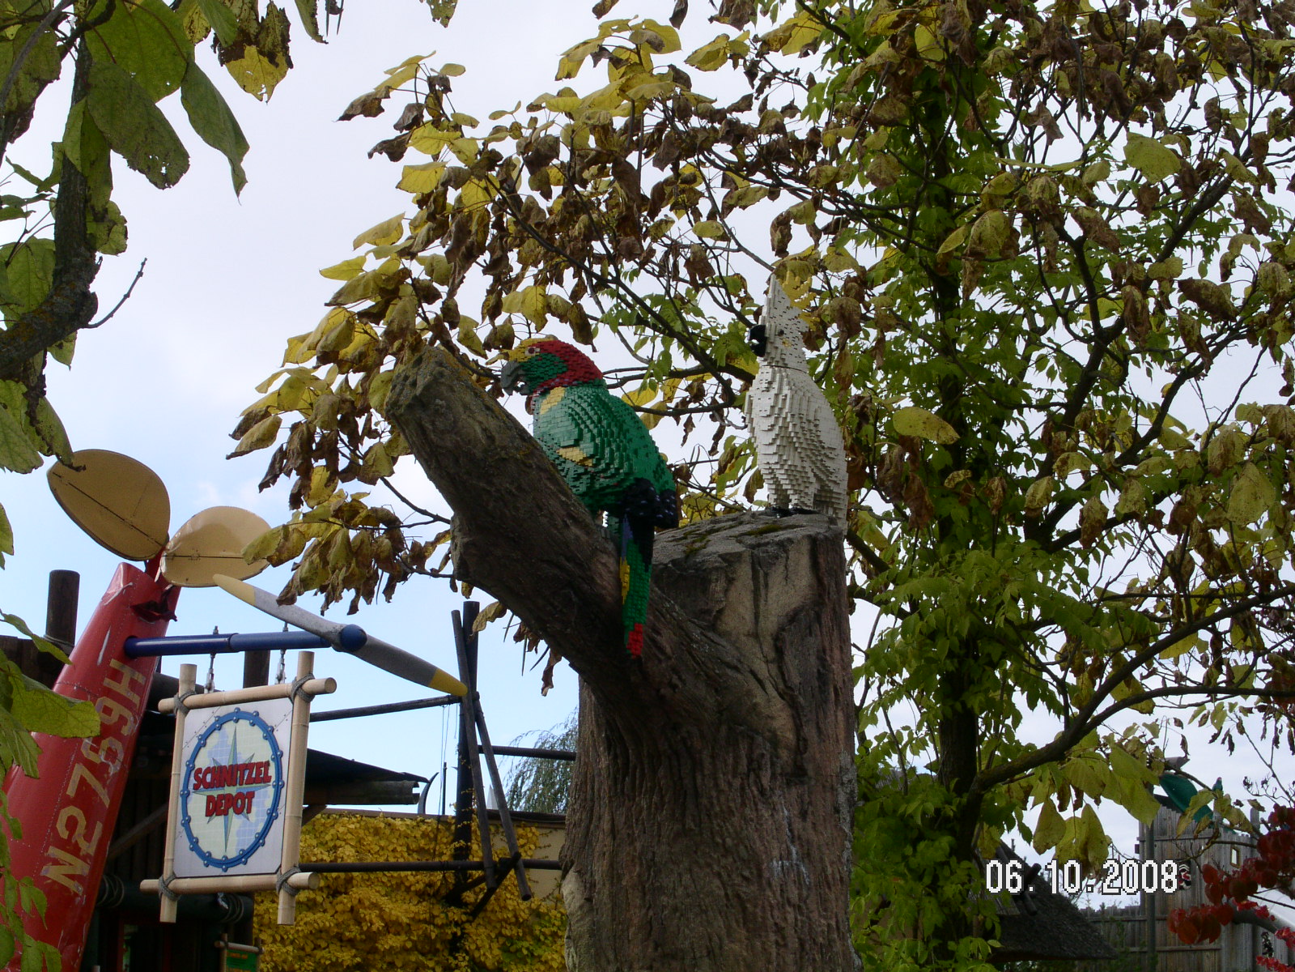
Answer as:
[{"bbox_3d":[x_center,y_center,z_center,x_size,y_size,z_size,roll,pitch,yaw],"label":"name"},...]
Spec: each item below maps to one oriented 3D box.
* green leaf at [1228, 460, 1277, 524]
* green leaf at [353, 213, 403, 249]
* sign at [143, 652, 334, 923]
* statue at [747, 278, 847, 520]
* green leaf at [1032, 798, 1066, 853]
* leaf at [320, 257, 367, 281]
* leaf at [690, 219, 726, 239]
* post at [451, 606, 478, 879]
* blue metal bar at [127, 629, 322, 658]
[{"bbox_3d":[1.639,0.019,6.800,0.135,0.165,0.050,1,-12,0],"label":"green leaf"},{"bbox_3d":[-0.730,-0.692,6.800,0.140,0.080,0.080,1,-12,0],"label":"green leaf"},{"bbox_3d":[-2.218,1.639,13.600,1.390,1.434,0.160,-9,-16,40],"label":"sign"},{"bbox_3d":[0.285,-0.150,4.720,0.235,0.460,0.155,12,-16,-41],"label":"statue"},{"bbox_3d":[1.024,0.867,6.400,0.085,0.135,0.050,1,-12,0],"label":"green leaf"},{"bbox_3d":[-0.826,-0.591,6.800,0.122,0.055,0.090,1,-12,0],"label":"leaf"},{"bbox_3d":[0.166,-0.696,6.800,0.095,0.055,0.090,1,-12,0],"label":"leaf"},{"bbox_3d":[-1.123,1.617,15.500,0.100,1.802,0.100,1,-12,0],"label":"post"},{"bbox_3d":[-2.348,0.870,13.895,1.753,0.105,0.105,-5,-13,41],"label":"blue metal bar"}]

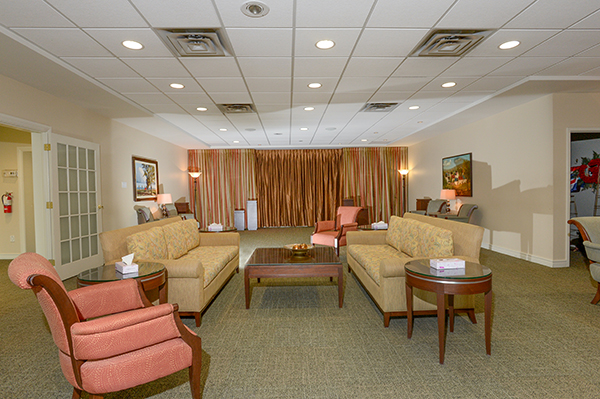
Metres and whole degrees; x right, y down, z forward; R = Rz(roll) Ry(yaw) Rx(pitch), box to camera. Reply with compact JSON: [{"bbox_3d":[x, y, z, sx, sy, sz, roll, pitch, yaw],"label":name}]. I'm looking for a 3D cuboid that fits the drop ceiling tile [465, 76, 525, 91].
[{"bbox_3d":[2.634,-1.578,4.321,0.605,0.025,0.600,-1,2,-2],"label":"drop ceiling tile"}]

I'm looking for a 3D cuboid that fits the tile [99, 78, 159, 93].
[{"bbox_3d":[-2.220,-1.514,4.185,0.605,0.025,0.600,-1,2,-2],"label":"tile"}]

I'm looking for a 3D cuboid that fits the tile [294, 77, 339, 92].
[{"bbox_3d":[0.207,-1.546,4.253,0.605,0.025,0.600,-1,2,-2],"label":"tile"}]

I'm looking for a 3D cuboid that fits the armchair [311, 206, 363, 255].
[{"bbox_3d":[0.761,0.612,6.334,0.670,0.890,0.820,1,2,39],"label":"armchair"}]

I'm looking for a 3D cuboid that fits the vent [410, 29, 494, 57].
[{"bbox_3d":[1.467,-1.543,3.109,0.600,0.050,0.600,-1,2,-2],"label":"vent"}]

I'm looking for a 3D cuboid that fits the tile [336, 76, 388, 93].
[{"bbox_3d":[0.813,-1.564,4.298,0.610,0.020,0.610,-1,2,-2],"label":"tile"}]

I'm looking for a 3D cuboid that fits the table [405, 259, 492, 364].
[{"bbox_3d":[1.134,0.833,2.452,0.605,0.610,0.605,-1,2,-2],"label":"table"}]

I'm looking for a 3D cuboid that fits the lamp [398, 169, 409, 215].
[{"bbox_3d":[3.278,-0.033,9.981,0.360,1.822,0.360,-1,2,-2],"label":"lamp"}]

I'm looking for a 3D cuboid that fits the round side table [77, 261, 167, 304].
[{"bbox_3d":[-1.380,0.871,2.509,0.605,0.610,0.605,-1,2,-2],"label":"round side table"}]

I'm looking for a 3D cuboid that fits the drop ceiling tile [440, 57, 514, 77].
[{"bbox_3d":[2.055,-1.563,3.732,0.610,0.020,0.610,-1,2,-2],"label":"drop ceiling tile"}]

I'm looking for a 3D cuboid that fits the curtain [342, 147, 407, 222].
[{"bbox_3d":[2.439,-0.402,10.288,2.131,2.564,0.160,-1,2,-2],"label":"curtain"}]

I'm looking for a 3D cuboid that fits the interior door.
[{"bbox_3d":[-3.396,0.112,4.915,0.045,2.060,1.100,-1,2,-2],"label":"interior door"}]

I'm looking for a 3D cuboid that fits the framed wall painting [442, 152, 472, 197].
[{"bbox_3d":[3.629,-0.535,7.379,0.040,0.930,1.290,-1,2,-2],"label":"framed wall painting"}]

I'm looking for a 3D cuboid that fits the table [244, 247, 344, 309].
[{"bbox_3d":[-0.053,0.892,3.756,1.030,0.445,1.000,-1,2,0],"label":"table"}]

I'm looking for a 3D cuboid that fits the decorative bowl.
[{"bbox_3d":[-0.007,0.623,3.828,0.375,0.110,0.375,-1,2,0],"label":"decorative bowl"}]

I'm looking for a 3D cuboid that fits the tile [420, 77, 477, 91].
[{"bbox_3d":[2.030,-1.582,4.350,0.600,0.030,0.600,-1,2,-2],"label":"tile"}]

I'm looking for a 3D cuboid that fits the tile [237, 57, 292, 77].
[{"bbox_3d":[-0.383,-1.524,3.645,0.610,0.020,0.610,-1,2,-2],"label":"tile"}]

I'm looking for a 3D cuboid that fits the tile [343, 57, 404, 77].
[{"bbox_3d":[0.831,-1.537,3.673,0.605,0.025,0.600,-1,2,-2],"label":"tile"}]

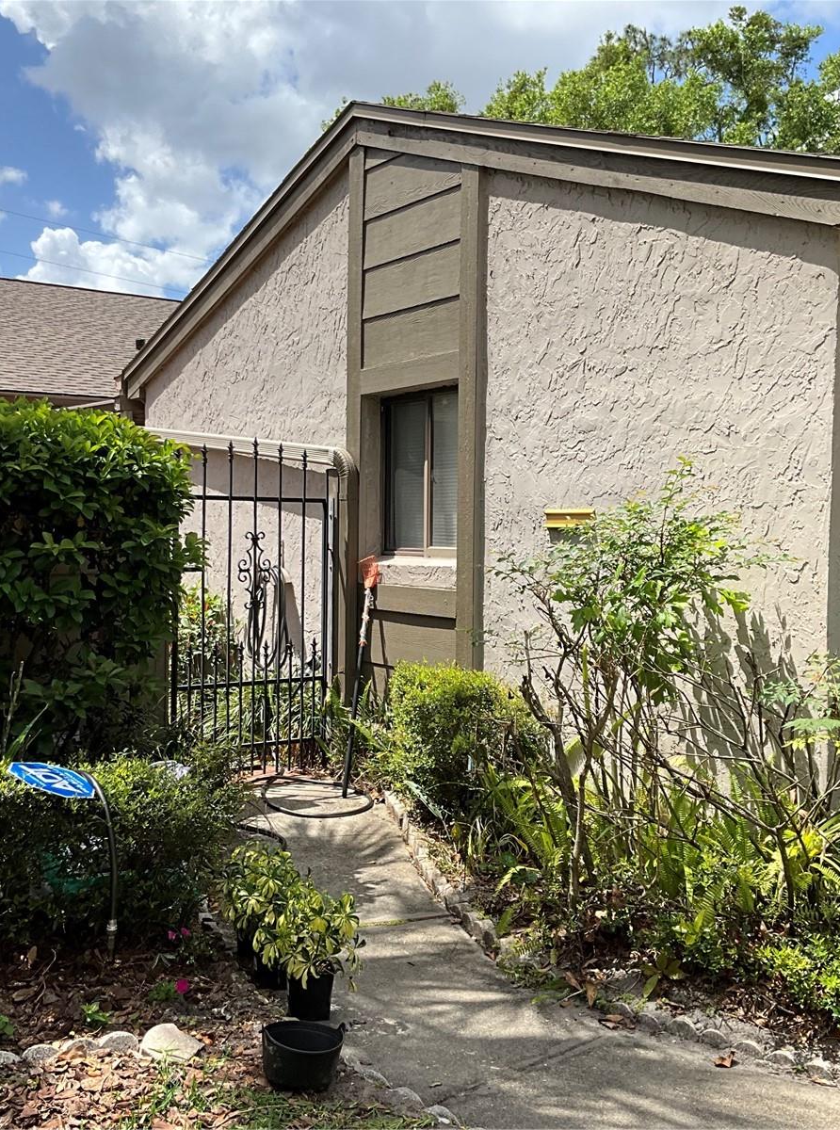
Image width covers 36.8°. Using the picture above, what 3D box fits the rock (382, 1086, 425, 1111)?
[{"bbox_3d":[-0.041,1.480,3.523,0.085,0.045,0.125,0,2,-39],"label":"rock"}]

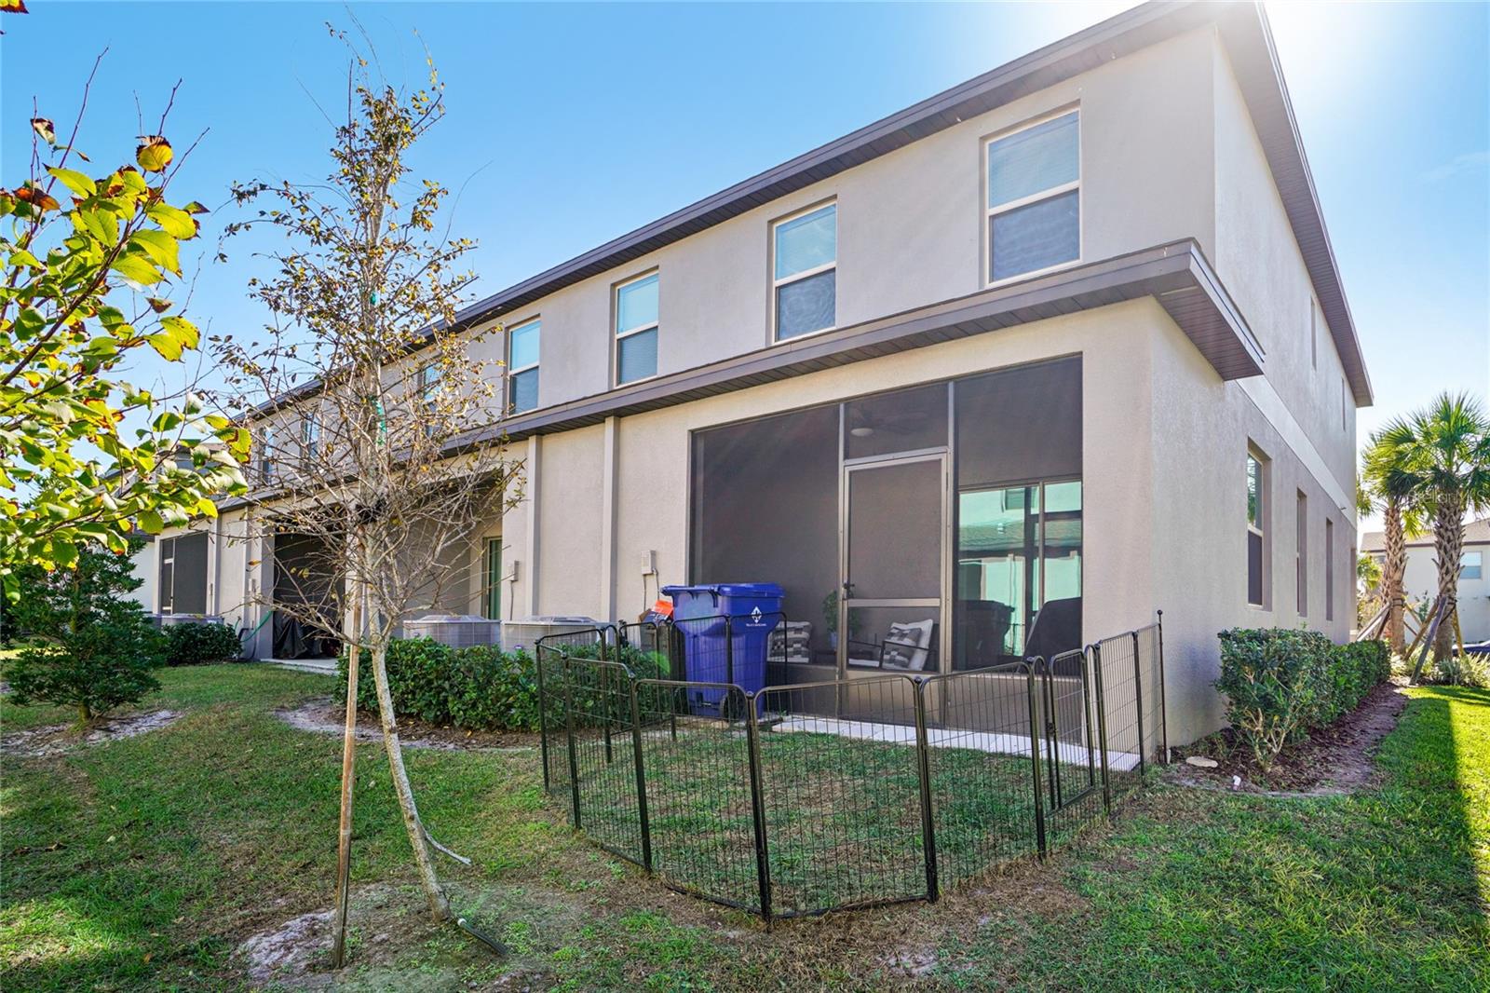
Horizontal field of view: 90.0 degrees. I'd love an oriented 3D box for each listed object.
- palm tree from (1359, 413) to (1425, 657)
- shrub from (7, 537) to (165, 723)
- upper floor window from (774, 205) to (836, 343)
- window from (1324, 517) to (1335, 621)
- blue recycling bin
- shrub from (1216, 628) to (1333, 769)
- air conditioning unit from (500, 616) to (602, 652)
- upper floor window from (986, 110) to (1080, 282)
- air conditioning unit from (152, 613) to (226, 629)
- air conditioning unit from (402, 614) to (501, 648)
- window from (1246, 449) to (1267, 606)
[{"bbox_3d":[17.584,1.062,20.000,2.300,6.200,2.300,-4,-6,40],"label":"palm tree"},{"bbox_3d":[-7.273,1.448,8.200,1.550,2.000,1.550,-4,-6,40],"label":"shrub"},{"bbox_3d":[0.719,-2.706,9.020,0.920,1.500,0.120,-4,-6,40],"label":"upper floor window"},{"bbox_3d":[10.603,1.329,13.500,0.130,1.650,0.970,-4,-6,42],"label":"window"},{"bbox_3d":[-0.199,1.371,6.700,0.680,1.100,0.820,-4,-6,40],"label":"blue recycling bin"},{"bbox_3d":[3.757,1.416,5.300,0.760,0.900,0.760,-4,-6,42],"label":"shrub"},{"bbox_3d":[-1.993,1.671,7.750,0.820,0.870,0.820,-4,-6,40],"label":"air conditioning unit"},{"bbox_3d":[2.851,-2.948,7.370,0.910,1.500,0.120,-4,-6,40],"label":"upper floor window"},{"bbox_3d":[-10.501,2.665,14.100,0.850,0.850,0.850,-4,-6,40],"label":"air conditioning unit"},{"bbox_3d":[-3.387,1.824,8.650,0.820,0.870,0.820,-4,-6,40],"label":"air conditioning unit"},{"bbox_3d":[5.542,0.352,8.050,0.130,1.620,1.080,-4,-6,42],"label":"window"}]

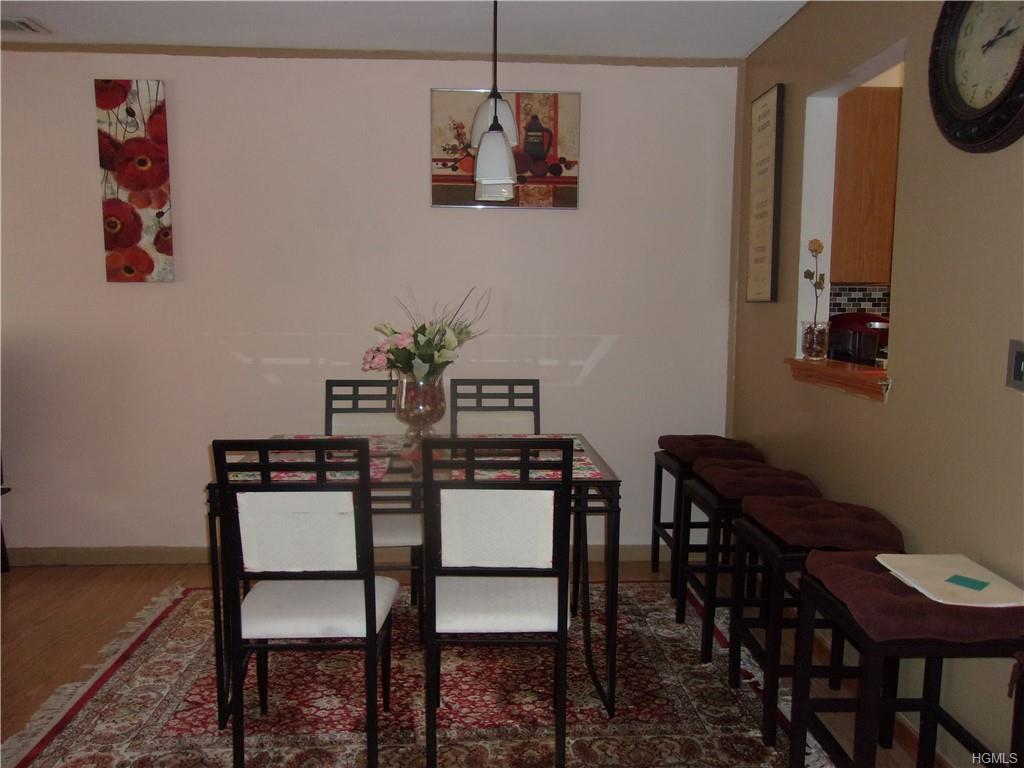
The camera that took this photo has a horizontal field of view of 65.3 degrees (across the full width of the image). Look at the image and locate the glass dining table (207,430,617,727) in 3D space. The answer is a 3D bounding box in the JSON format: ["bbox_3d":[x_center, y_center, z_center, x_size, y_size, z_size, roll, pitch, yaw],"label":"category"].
[{"bbox_3d":[-0.307,0.629,2.830,1.231,0.757,0.835,0,6,-3],"label":"glass dining table"}]

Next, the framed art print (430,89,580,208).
[{"bbox_3d":[-0.026,-1.098,3.744,0.696,0.538,0.030,0,6,-3],"label":"framed art print"}]

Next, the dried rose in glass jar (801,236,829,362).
[{"bbox_3d":[1.173,-0.326,3.090,0.106,0.468,0.106,0,6,-3],"label":"dried rose in glass jar"}]

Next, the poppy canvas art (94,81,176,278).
[{"bbox_3d":[-1.731,-0.924,3.663,0.305,0.911,0.030,0,6,-3],"label":"poppy canvas art"}]

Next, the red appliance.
[{"bbox_3d":[1.532,-0.144,3.518,0.330,0.335,0.260,0,6,-3],"label":"red appliance"}]

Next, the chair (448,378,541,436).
[{"bbox_3d":[-0.057,0.483,3.243,0.431,0.961,0.535,0,6,-3],"label":"chair"}]

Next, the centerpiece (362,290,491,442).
[{"bbox_3d":[-0.312,-0.051,2.895,0.455,0.580,0.380,0,6,-3],"label":"centerpiece"}]

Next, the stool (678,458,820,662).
[{"bbox_3d":[0.871,0.650,3.058,0.392,0.672,0.405,0,6,-3],"label":"stool"}]

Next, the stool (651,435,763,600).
[{"bbox_3d":[0.881,0.585,3.667,0.392,0.672,0.411,0,6,-3],"label":"stool"}]

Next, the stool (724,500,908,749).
[{"bbox_3d":[0.926,0.714,2.497,0.378,0.665,0.405,0,6,-3],"label":"stool"}]

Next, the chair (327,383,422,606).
[{"bbox_3d":[-0.561,0.496,3.110,0.431,0.961,0.535,0,6,-3],"label":"chair"}]

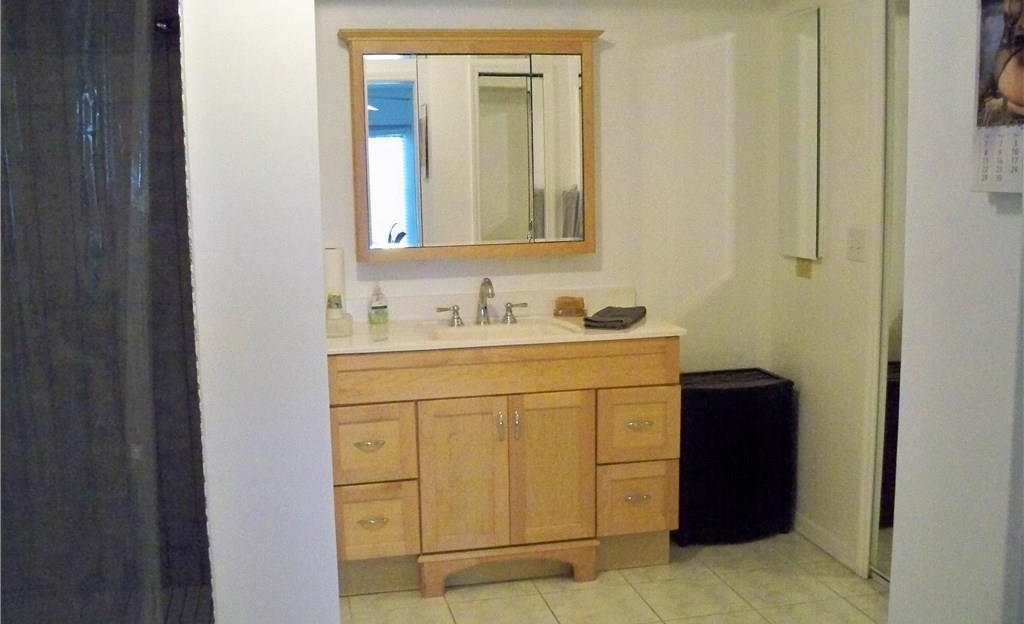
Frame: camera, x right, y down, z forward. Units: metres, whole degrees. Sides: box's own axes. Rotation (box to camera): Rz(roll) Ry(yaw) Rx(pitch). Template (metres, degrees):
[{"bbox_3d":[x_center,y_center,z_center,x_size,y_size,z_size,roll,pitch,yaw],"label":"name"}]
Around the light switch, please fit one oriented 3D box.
[{"bbox_3d":[1.159,-0.225,3.498,0.011,0.115,0.108,-3,8,-13],"label":"light switch"}]

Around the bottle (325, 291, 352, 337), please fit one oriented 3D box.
[{"bbox_3d":[-0.599,0.007,3.575,0.090,0.150,0.070,-3,7,-12],"label":"bottle"}]

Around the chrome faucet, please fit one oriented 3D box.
[{"bbox_3d":[-0.091,-0.033,3.667,0.050,0.172,0.175,-3,8,-13],"label":"chrome faucet"}]

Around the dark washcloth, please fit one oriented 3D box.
[{"bbox_3d":[0.375,0.017,3.744,0.150,0.038,0.330,2,8,20],"label":"dark washcloth"}]

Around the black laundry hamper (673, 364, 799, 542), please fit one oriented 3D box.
[{"bbox_3d":[0.829,0.555,4.018,0.450,0.611,0.340,-3,8,-13],"label":"black laundry hamper"}]

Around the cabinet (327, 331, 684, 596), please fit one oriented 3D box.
[{"bbox_3d":[-0.065,0.497,3.716,1.214,0.837,0.540,-3,8,-13],"label":"cabinet"}]

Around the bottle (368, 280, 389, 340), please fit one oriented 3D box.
[{"bbox_3d":[-0.445,-0.004,3.421,0.066,0.190,0.048,-5,9,-31],"label":"bottle"}]

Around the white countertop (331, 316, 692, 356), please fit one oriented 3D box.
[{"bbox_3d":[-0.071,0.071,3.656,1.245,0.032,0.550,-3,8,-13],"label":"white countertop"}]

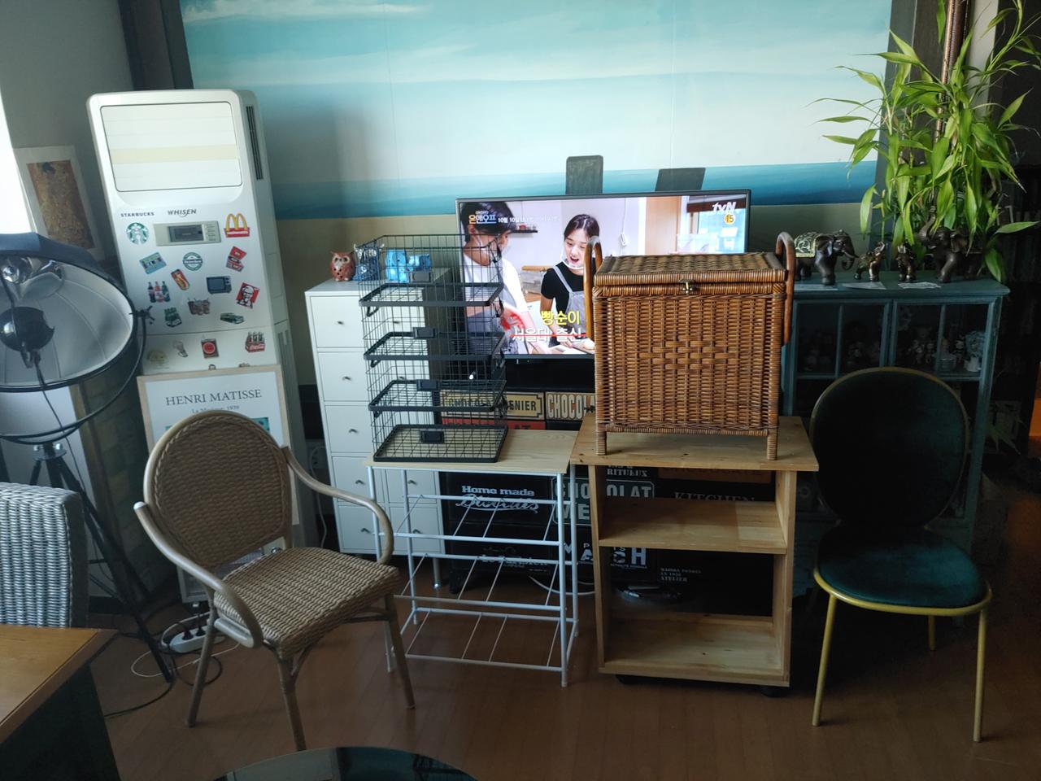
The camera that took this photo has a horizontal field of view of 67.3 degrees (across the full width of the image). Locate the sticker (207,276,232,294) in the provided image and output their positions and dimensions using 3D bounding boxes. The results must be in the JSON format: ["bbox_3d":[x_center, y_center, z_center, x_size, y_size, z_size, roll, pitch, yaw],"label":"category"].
[{"bbox_3d":[-0.997,-0.347,2.588,0.079,0.056,0.008,-3,16,-1],"label":"sticker"}]

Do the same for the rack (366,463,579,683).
[{"bbox_3d":[-0.113,0.493,2.400,0.576,0.684,0.295,1,17,12],"label":"rack"}]

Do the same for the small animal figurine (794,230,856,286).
[{"bbox_3d":[0.958,-0.424,2.482,0.075,0.160,0.176,-18,22,-42],"label":"small animal figurine"}]

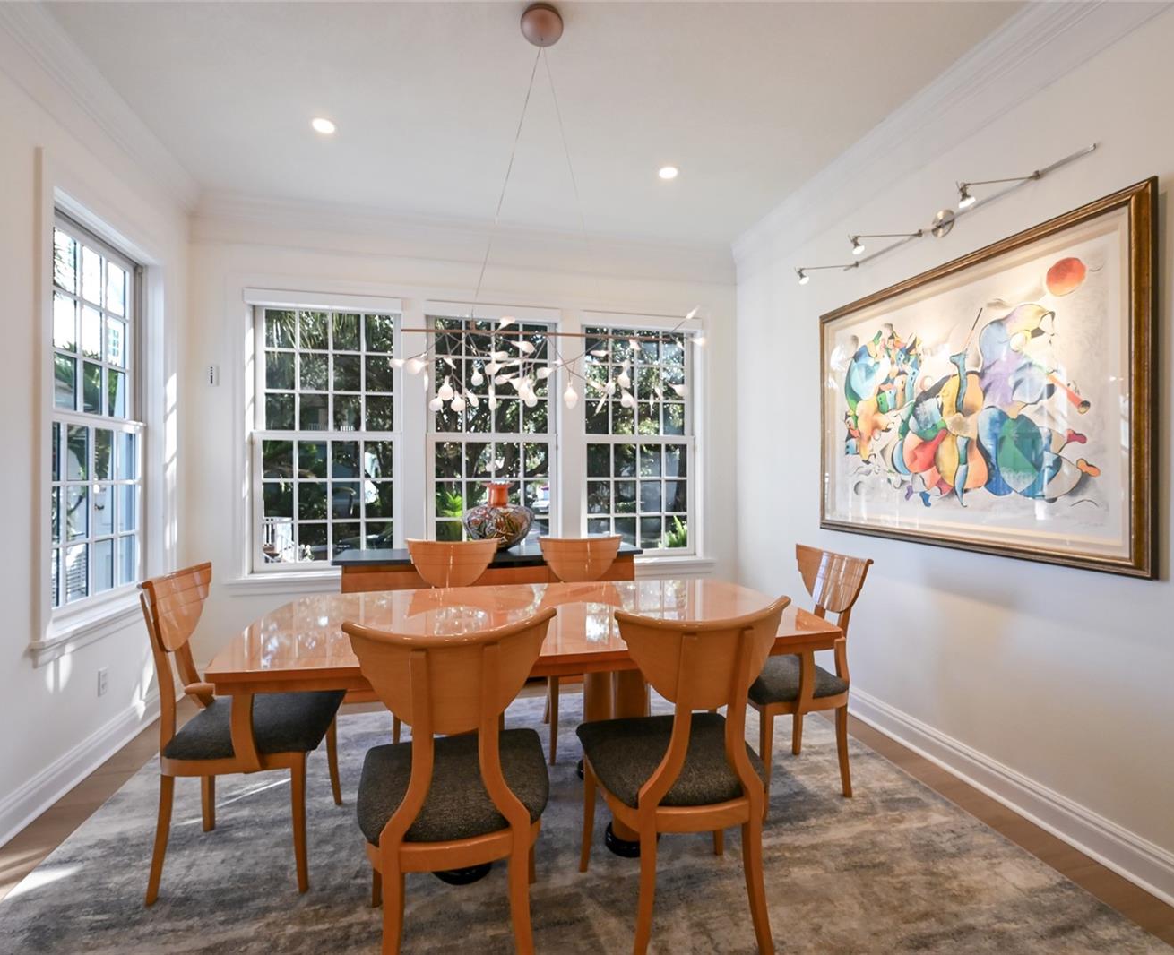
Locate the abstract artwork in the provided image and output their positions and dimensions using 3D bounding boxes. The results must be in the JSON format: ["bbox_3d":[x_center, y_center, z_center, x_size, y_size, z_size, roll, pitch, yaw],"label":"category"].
[{"bbox_3d":[1.513,-0.303,2.411,0.045,1.205,1.536,0,0,-13],"label":"abstract artwork"}]

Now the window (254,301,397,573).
[{"bbox_3d":[-1.676,-0.236,3.601,0.867,1.677,0.115,0,0,-13],"label":"window"}]

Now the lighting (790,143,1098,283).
[{"bbox_3d":[1.391,-1.063,2.362,0.300,0.147,1.243,0,0,-13],"label":"lighting"}]

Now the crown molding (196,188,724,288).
[{"bbox_3d":[-0.605,-1.563,3.688,3.570,0.261,0.102,0,0,-13],"label":"crown molding"}]

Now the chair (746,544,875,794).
[{"bbox_3d":[0.786,0.785,2.316,0.548,0.950,0.542,0,0,-13],"label":"chair"}]

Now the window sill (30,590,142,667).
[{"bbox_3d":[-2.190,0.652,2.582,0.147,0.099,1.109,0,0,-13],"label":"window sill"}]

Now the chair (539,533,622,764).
[{"bbox_3d":[0.009,0.785,2.729,0.497,0.950,0.548,0,0,-13],"label":"chair"}]

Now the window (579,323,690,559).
[{"bbox_3d":[0.383,-0.260,4.081,0.848,1.670,0.115,0,0,-13],"label":"window"}]

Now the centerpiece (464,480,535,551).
[{"bbox_3d":[-0.555,0.241,3.498,0.449,0.433,0.449,0,0,-13],"label":"centerpiece"}]

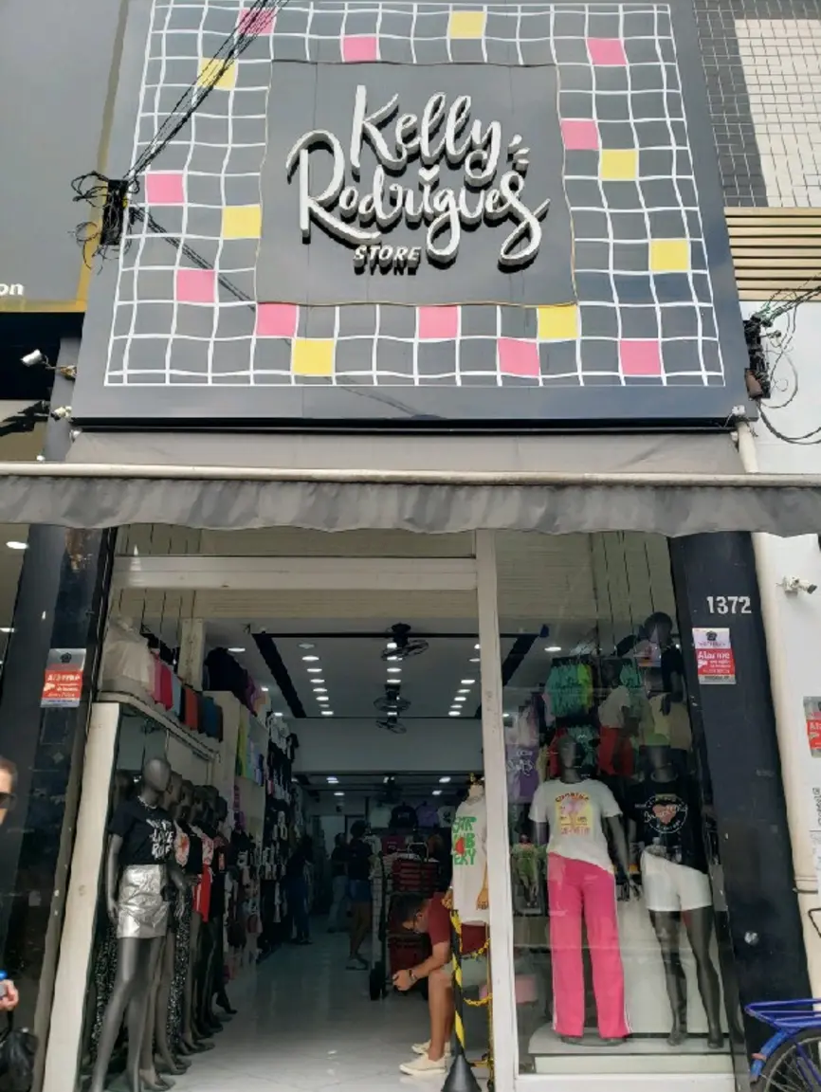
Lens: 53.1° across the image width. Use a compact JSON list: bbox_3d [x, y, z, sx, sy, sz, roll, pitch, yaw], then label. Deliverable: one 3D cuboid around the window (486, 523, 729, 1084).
[{"bbox_3d":[1.104,1.315,4.790,1.133,3.045,0.100,0,-20,-1],"label":"window"}]

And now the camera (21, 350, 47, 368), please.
[{"bbox_3d":[-2.308,-1.149,5.046,0.150,0.070,0.065,-23,-16,-12],"label":"camera"}]

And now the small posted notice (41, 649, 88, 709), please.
[{"bbox_3d":[-1.936,0.738,4.598,0.210,0.325,0.010,0,-20,-1],"label":"small posted notice"}]

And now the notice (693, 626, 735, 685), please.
[{"bbox_3d":[1.753,0.635,4.738,0.210,0.325,0.010,0,-20,-1],"label":"notice"}]

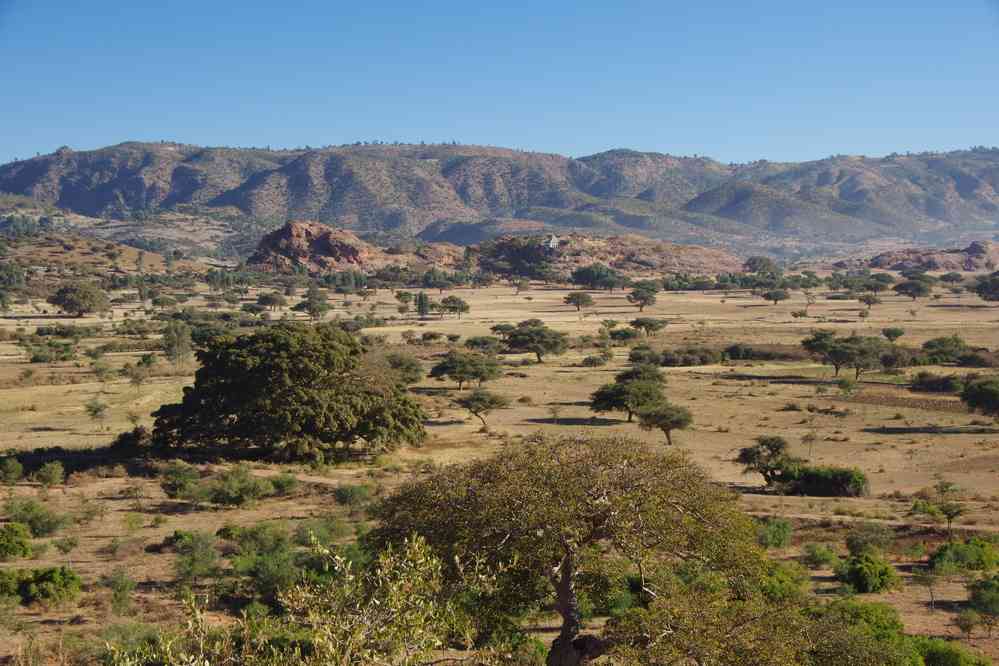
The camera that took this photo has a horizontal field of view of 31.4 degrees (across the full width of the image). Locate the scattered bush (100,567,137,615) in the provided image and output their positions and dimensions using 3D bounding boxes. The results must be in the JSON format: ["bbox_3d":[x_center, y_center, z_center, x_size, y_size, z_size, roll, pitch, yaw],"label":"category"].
[{"bbox_3d":[-25.053,16.751,116.776,2.370,3.100,2.110,0,3,0],"label":"scattered bush"}]

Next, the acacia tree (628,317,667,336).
[{"bbox_3d":[34.953,-1.484,419.408,8.980,4.630,8.080,0,3,0],"label":"acacia tree"}]

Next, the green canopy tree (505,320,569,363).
[{"bbox_3d":[7.400,1.700,355.180,12.800,8.400,12.160,0,3,1],"label":"green canopy tree"}]

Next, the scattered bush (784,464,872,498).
[{"bbox_3d":[31.273,13.771,169.322,8.200,2.990,4.450,0,3,0],"label":"scattered bush"}]

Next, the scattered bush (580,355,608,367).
[{"bbox_3d":[18.564,5.374,347.026,5.470,2.340,5.200,0,3,3],"label":"scattered bush"}]

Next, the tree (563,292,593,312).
[{"bbox_3d":[25.071,-9.964,570.825,9.640,6.110,9.160,0,3,3],"label":"tree"}]

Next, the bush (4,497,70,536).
[{"bbox_3d":[-38.345,14.904,147.394,5.480,3.260,4.320,0,3,0],"label":"bush"}]

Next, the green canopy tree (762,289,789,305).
[{"bbox_3d":[96.155,-12.455,618.701,9.060,5.400,8.610,1,3,9],"label":"green canopy tree"}]

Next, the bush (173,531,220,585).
[{"bbox_3d":[-20.830,15.260,122.000,3.300,3.240,3.130,0,3,0],"label":"bush"}]

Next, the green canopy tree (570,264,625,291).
[{"bbox_3d":[40.884,-23.046,740.883,22.540,10.630,15.780,0,3,0],"label":"green canopy tree"}]

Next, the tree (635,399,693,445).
[{"bbox_3d":[20.530,11.136,220.965,6.970,5.470,6.620,0,3,5],"label":"tree"}]

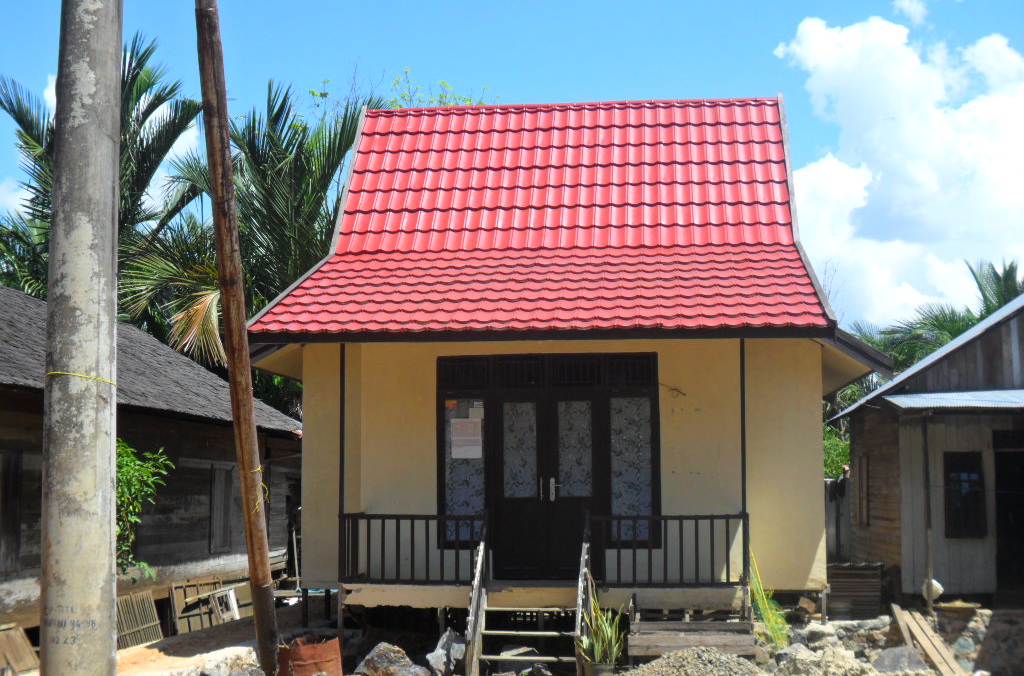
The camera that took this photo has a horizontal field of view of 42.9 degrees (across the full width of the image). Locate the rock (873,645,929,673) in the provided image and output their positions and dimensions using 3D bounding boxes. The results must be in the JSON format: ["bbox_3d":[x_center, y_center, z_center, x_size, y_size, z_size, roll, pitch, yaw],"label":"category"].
[{"bbox_3d":[3.612,2.979,12.100,0.480,0.270,0.400,-1,-6,6],"label":"rock"}]

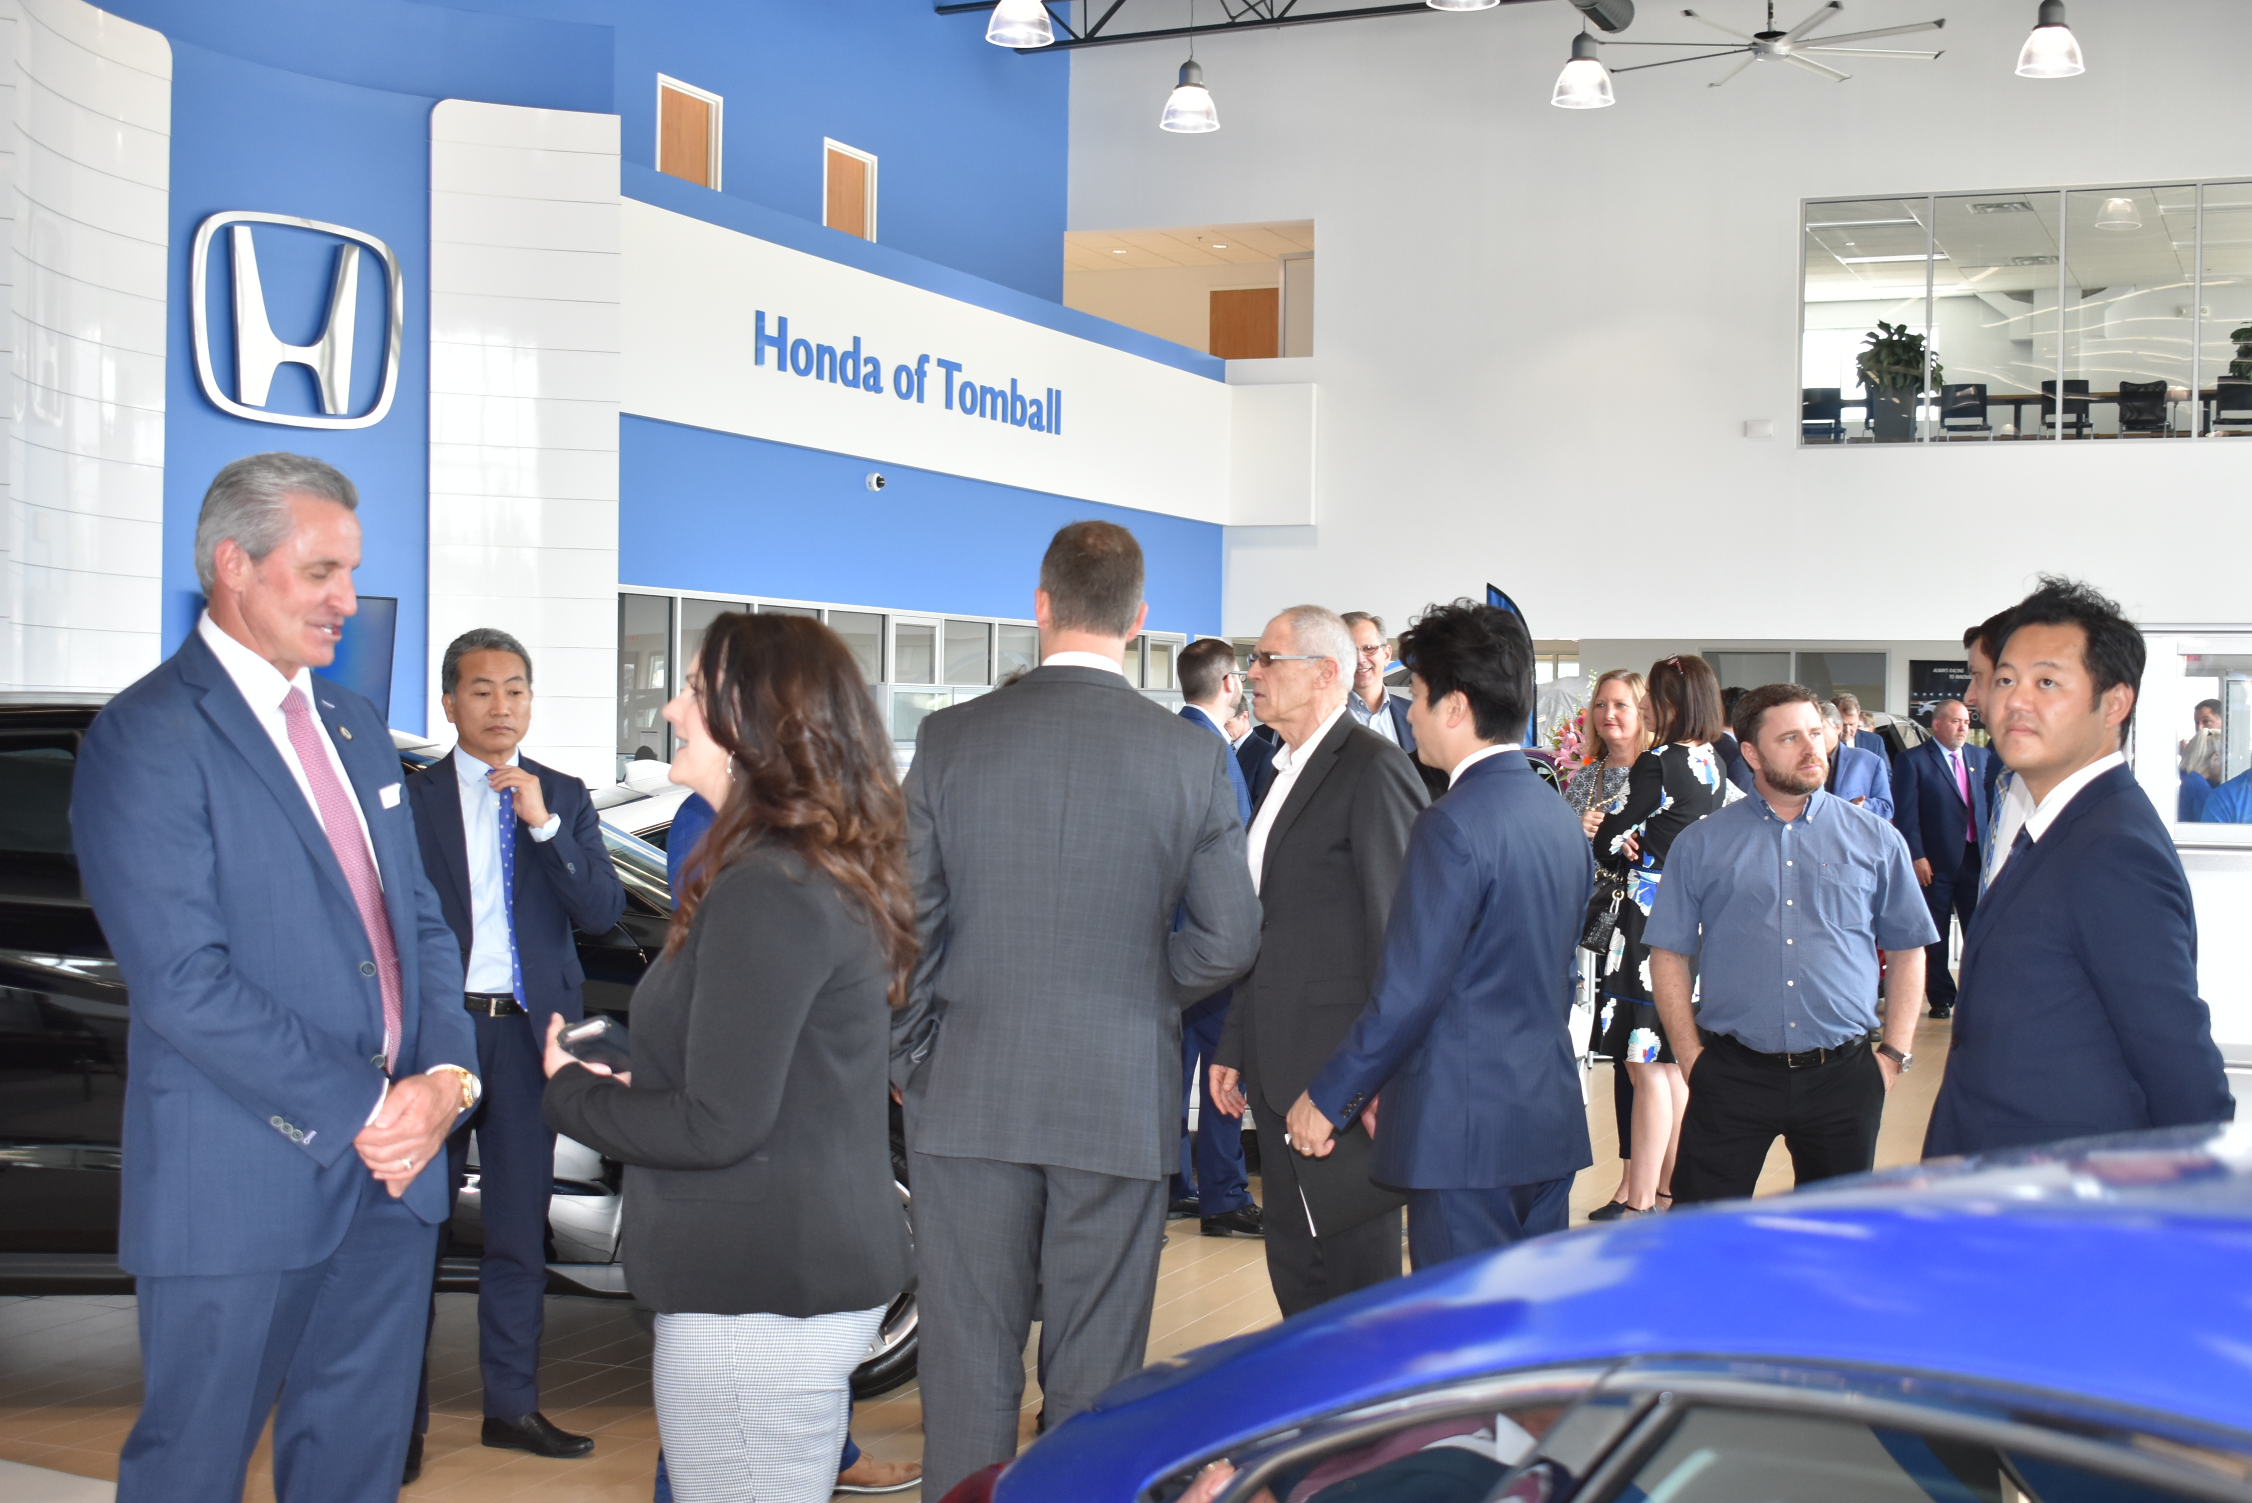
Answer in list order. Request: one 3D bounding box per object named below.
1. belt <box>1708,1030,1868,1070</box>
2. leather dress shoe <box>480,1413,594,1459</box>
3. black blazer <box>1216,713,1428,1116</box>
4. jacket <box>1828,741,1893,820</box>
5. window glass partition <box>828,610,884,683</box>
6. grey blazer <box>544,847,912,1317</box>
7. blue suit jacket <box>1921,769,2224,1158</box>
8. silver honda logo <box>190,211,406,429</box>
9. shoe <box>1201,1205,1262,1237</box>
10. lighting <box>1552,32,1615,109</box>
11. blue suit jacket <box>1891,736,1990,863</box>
[{"bbox_3d":[1.331,0.598,5.800,0.360,0.080,0.270,1,1,9],"label":"belt"},{"bbox_3d":[-1.268,1.453,6.200,0.285,0.100,0.100,1,1,22],"label":"leather dress shoe"},{"bbox_3d":[0.389,0.310,5.550,0.320,0.770,0.470,1,1,-25],"label":"black blazer"},{"bbox_3d":[3.727,0.335,15.000,0.520,0.760,0.360,1,1,30],"label":"jacket"},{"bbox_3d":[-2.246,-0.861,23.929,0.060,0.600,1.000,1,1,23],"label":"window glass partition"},{"bbox_3d":[-0.505,0.409,3.650,0.420,0.610,0.430,1,1,16],"label":"grey blazer"},{"bbox_3d":[1.210,0.369,3.650,0.310,0.700,0.450,0,1,-31],"label":"blue suit jacket"},{"bbox_3d":[-4.822,-2.517,16.800,0.120,1.200,1.430,1,1,40],"label":"silver honda logo"},{"bbox_3d":[0.380,1.442,8.930,0.305,0.115,0.110,1,1,14],"label":"shoe"},{"bbox_3d":[3.862,-5.764,24.300,0.540,0.580,0.540,1,1,0],"label":"lighting"},{"bbox_3d":[4.524,0.301,15.900,0.570,0.760,0.350,0,1,-14],"label":"blue suit jacket"}]

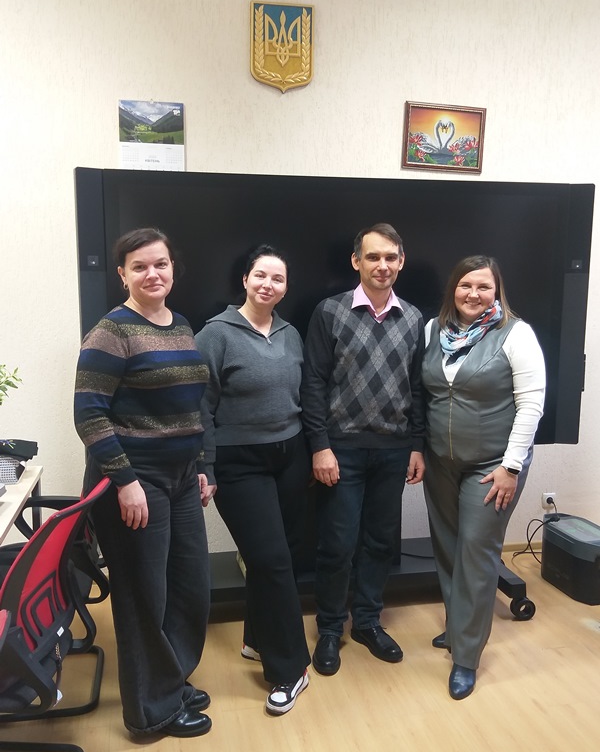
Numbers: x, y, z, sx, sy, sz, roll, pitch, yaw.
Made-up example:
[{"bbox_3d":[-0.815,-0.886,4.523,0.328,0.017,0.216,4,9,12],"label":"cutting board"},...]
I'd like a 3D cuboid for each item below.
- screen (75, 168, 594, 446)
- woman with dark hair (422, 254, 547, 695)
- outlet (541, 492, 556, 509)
[{"bbox_3d":[0.214,-0.242,2.586,2.179,1.167,0.090,-1,8,-9],"label":"screen"},{"bbox_3d":[0.686,0.363,2.260,0.480,1.625,0.400,4,8,25],"label":"woman with dark hair"},{"bbox_3d":[1.435,0.717,3.460,0.080,0.080,0.035,-1,8,-9],"label":"outlet"}]

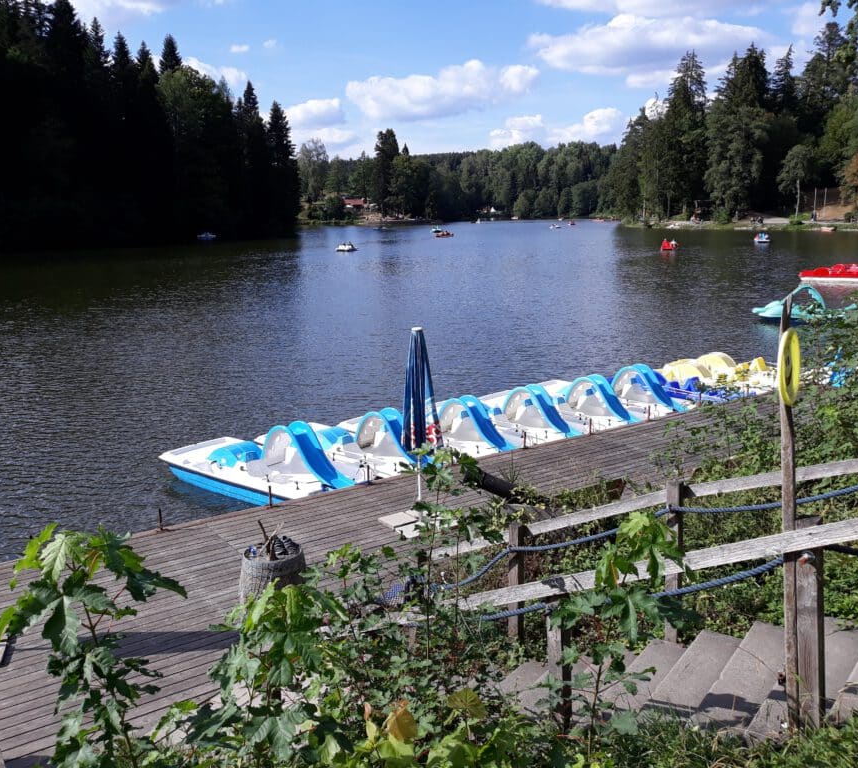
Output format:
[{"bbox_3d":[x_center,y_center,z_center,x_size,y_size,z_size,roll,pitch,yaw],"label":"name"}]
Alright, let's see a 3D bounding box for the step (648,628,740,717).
[{"bbox_3d":[1.483,1.767,4.460,0.340,0.165,1.220,9,16,37],"label":"step"}]

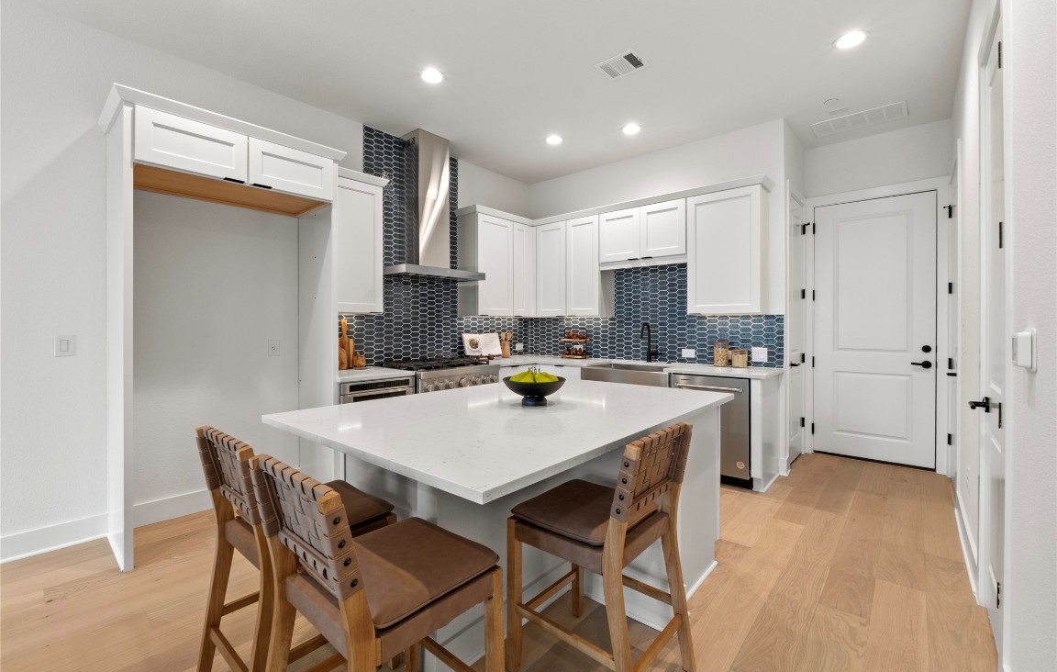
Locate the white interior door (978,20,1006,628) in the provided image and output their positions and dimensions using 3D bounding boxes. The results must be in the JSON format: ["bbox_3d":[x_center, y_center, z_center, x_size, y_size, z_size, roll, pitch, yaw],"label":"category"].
[{"bbox_3d":[1.904,0.008,1.780,0.045,2.430,0.450,1,2,41],"label":"white interior door"}]

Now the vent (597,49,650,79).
[{"bbox_3d":[0.645,-1.833,3.005,0.285,0.025,0.240,1,2,41],"label":"vent"}]

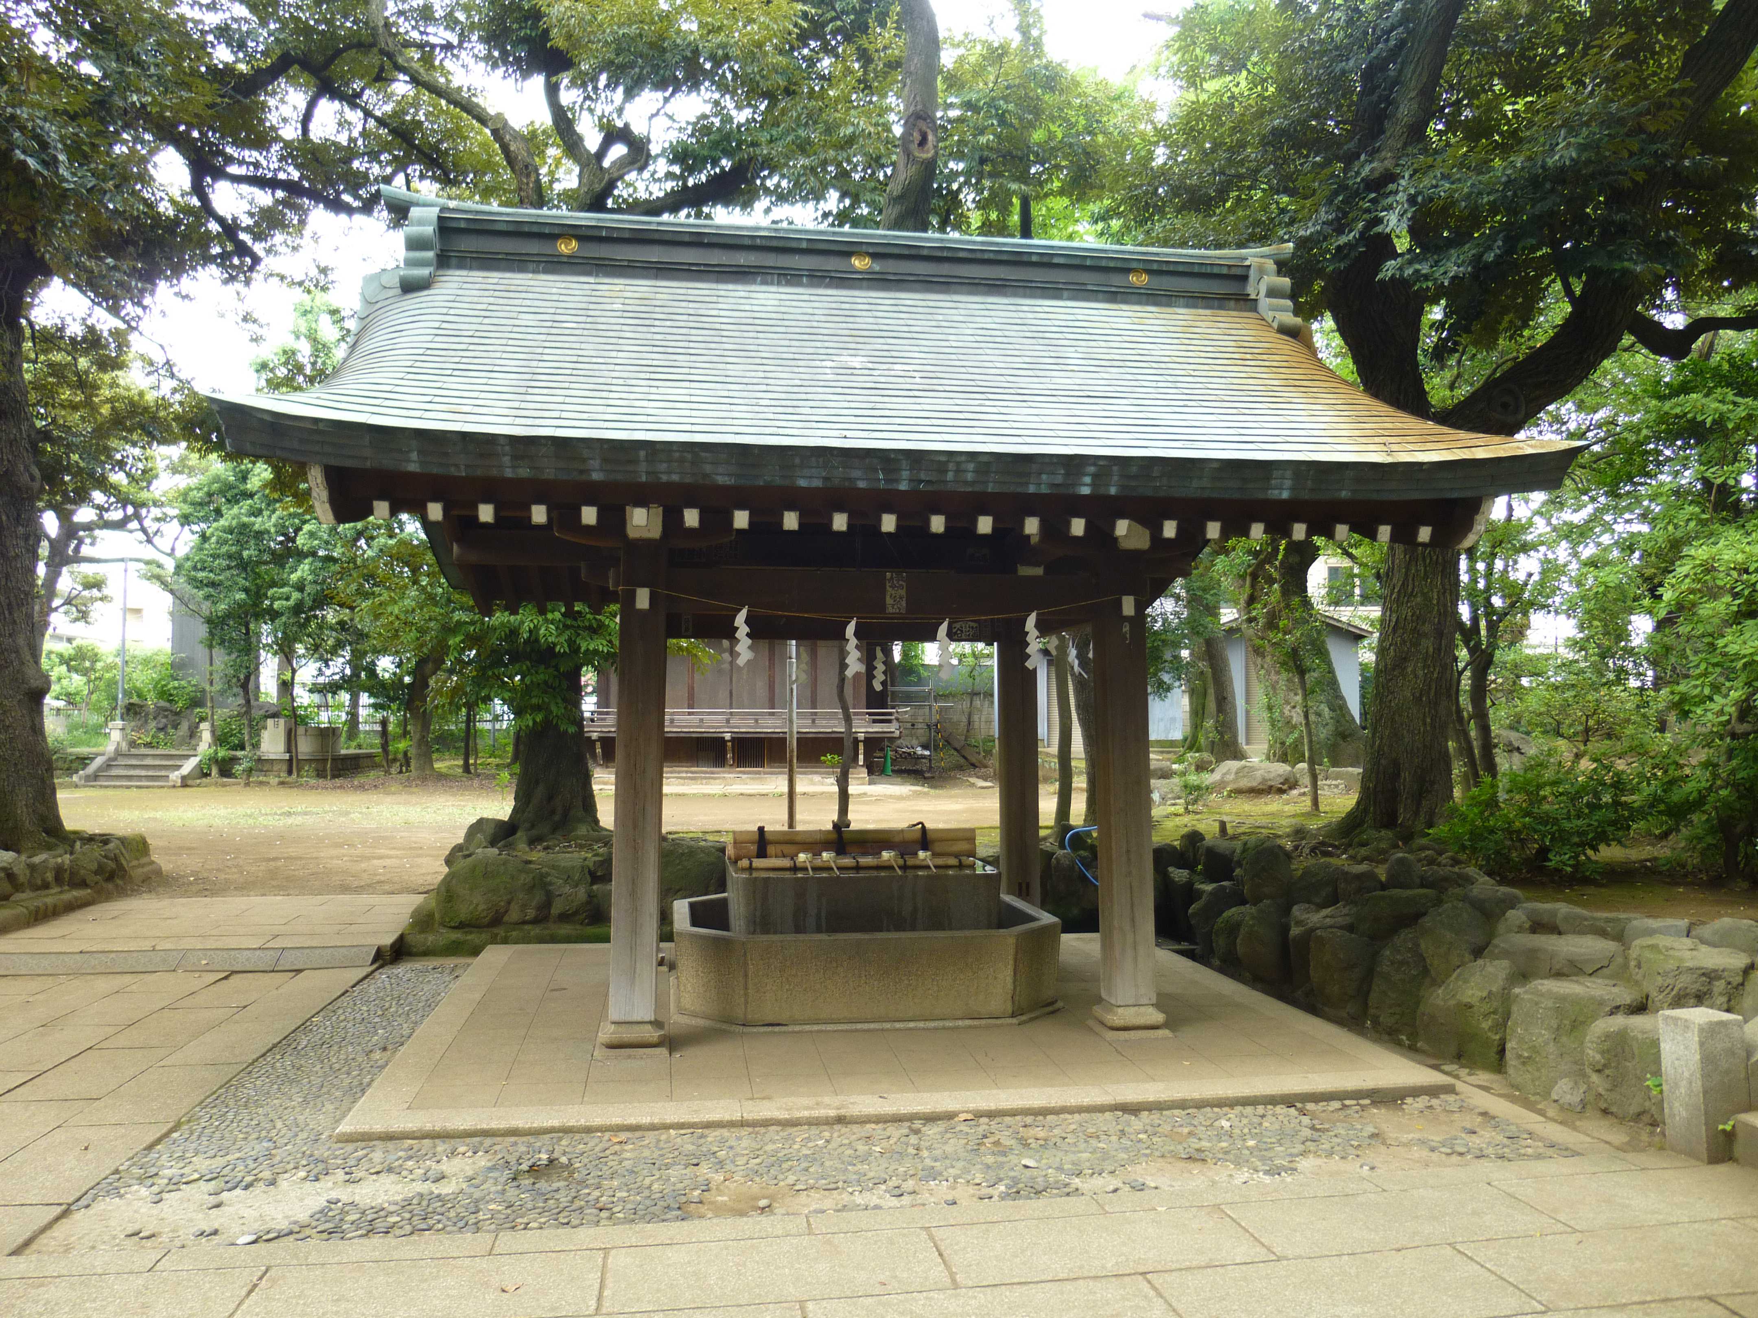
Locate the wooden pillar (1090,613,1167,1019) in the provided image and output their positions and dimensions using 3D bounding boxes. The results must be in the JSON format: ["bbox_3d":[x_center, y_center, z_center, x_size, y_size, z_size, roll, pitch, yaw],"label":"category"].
[{"bbox_3d":[1.248,0.776,6.408,0.280,2.100,0.280,1,-3,-9],"label":"wooden pillar"}]

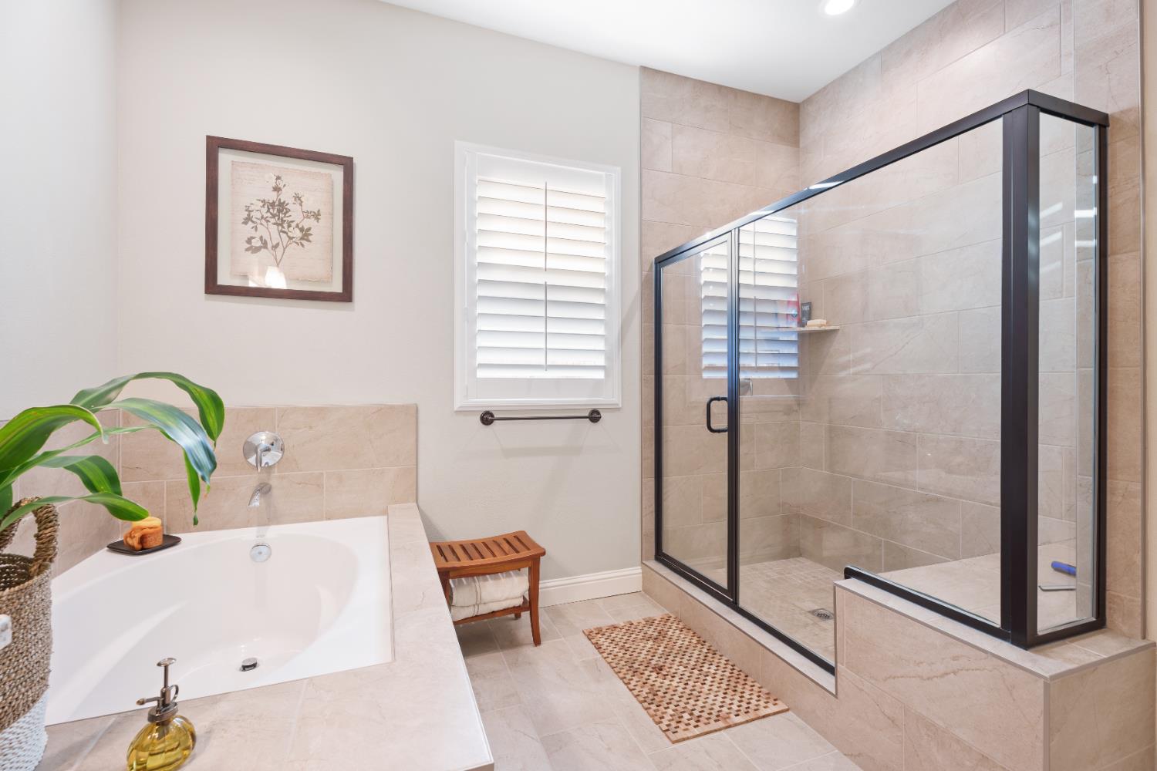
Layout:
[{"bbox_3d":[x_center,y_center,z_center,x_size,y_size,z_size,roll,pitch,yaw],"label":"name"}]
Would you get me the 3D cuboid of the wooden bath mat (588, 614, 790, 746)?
[{"bbox_3d":[0.398,1.203,2.211,0.487,0.012,0.838,0,0,-21],"label":"wooden bath mat"}]

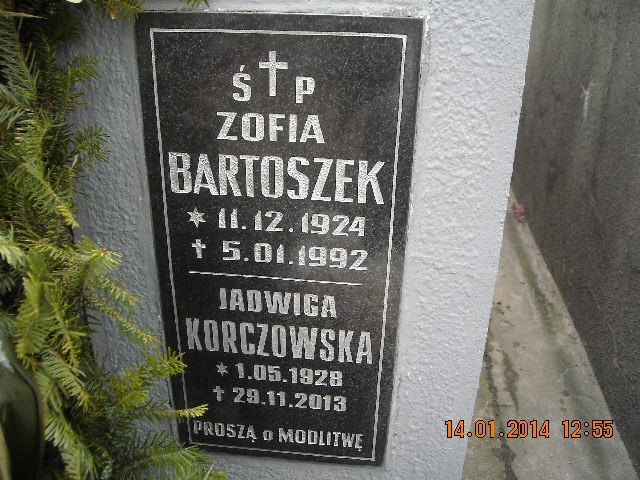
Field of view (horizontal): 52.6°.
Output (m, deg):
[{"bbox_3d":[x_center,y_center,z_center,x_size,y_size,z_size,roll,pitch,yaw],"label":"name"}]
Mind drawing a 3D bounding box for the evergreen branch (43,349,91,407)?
[{"bbox_3d":[-0.317,0.173,0.810,0.034,0.088,0.028,-40,13,-24],"label":"evergreen branch"}]

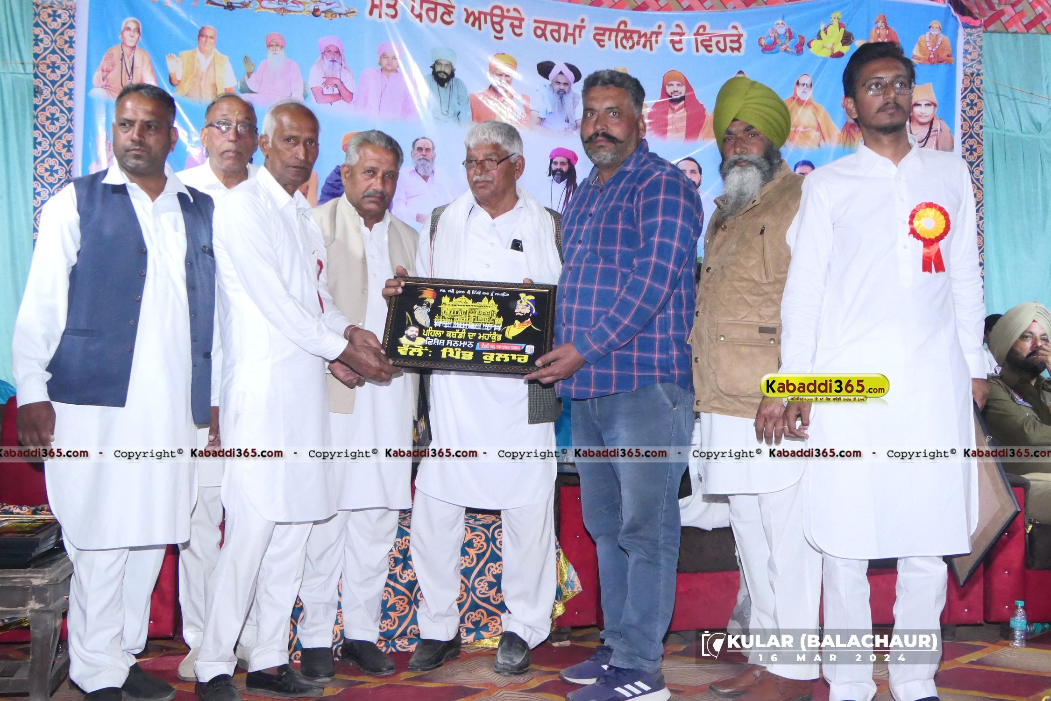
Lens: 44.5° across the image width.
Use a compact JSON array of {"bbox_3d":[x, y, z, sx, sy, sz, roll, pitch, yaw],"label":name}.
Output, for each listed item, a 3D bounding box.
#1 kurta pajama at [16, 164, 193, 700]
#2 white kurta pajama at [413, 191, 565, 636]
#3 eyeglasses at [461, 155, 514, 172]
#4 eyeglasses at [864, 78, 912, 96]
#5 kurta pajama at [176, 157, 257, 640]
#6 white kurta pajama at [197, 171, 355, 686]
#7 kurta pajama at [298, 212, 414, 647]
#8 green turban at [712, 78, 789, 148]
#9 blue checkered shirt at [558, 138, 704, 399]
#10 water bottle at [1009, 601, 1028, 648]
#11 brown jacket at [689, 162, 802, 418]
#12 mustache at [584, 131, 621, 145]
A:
[{"bbox_3d":[-1.172,0.218,3.620,0.570,1.490,0.360,0,0,-38],"label":"kurta pajama"},{"bbox_3d":[-0.121,0.206,3.970,0.500,1.440,0.370,0,0,8],"label":"white kurta pajama"},{"bbox_3d":[-0.092,-0.565,3.790,0.138,0.042,0.140,0,20,37],"label":"eyeglasses"},{"bbox_3d":[0.928,-0.664,3.340,0.138,0.046,0.140,0,-5,-2],"label":"eyeglasses"},{"bbox_3d":[-0.923,0.177,3.950,0.530,1.510,0.320,0,0,-14],"label":"kurta pajama"},{"bbox_3d":[-0.709,0.206,3.620,0.430,1.460,0.480,0,0,36],"label":"white kurta pajama"},{"bbox_3d":[-0.504,0.240,3.950,0.500,1.350,0.330,0,0,-20],"label":"kurta pajama"},{"bbox_3d":[0.627,-0.660,3.560,0.216,0.200,0.250,0,-1,26],"label":"green turban"},{"bbox_3d":[0.285,-0.222,3.530,0.460,0.700,0.340,-1,-1,45],"label":"blue checkered shirt"},{"bbox_3d":[1.631,0.905,4.250,0.056,0.156,0.056,0,-1,0],"label":"water bottle"},{"bbox_3d":[0.635,-0.174,3.670,0.320,0.740,0.470,0,0,-35],"label":"brown jacket"},{"bbox_3d":[0.209,-0.573,3.460,0.106,0.035,0.042,0,-1,22],"label":"mustache"}]

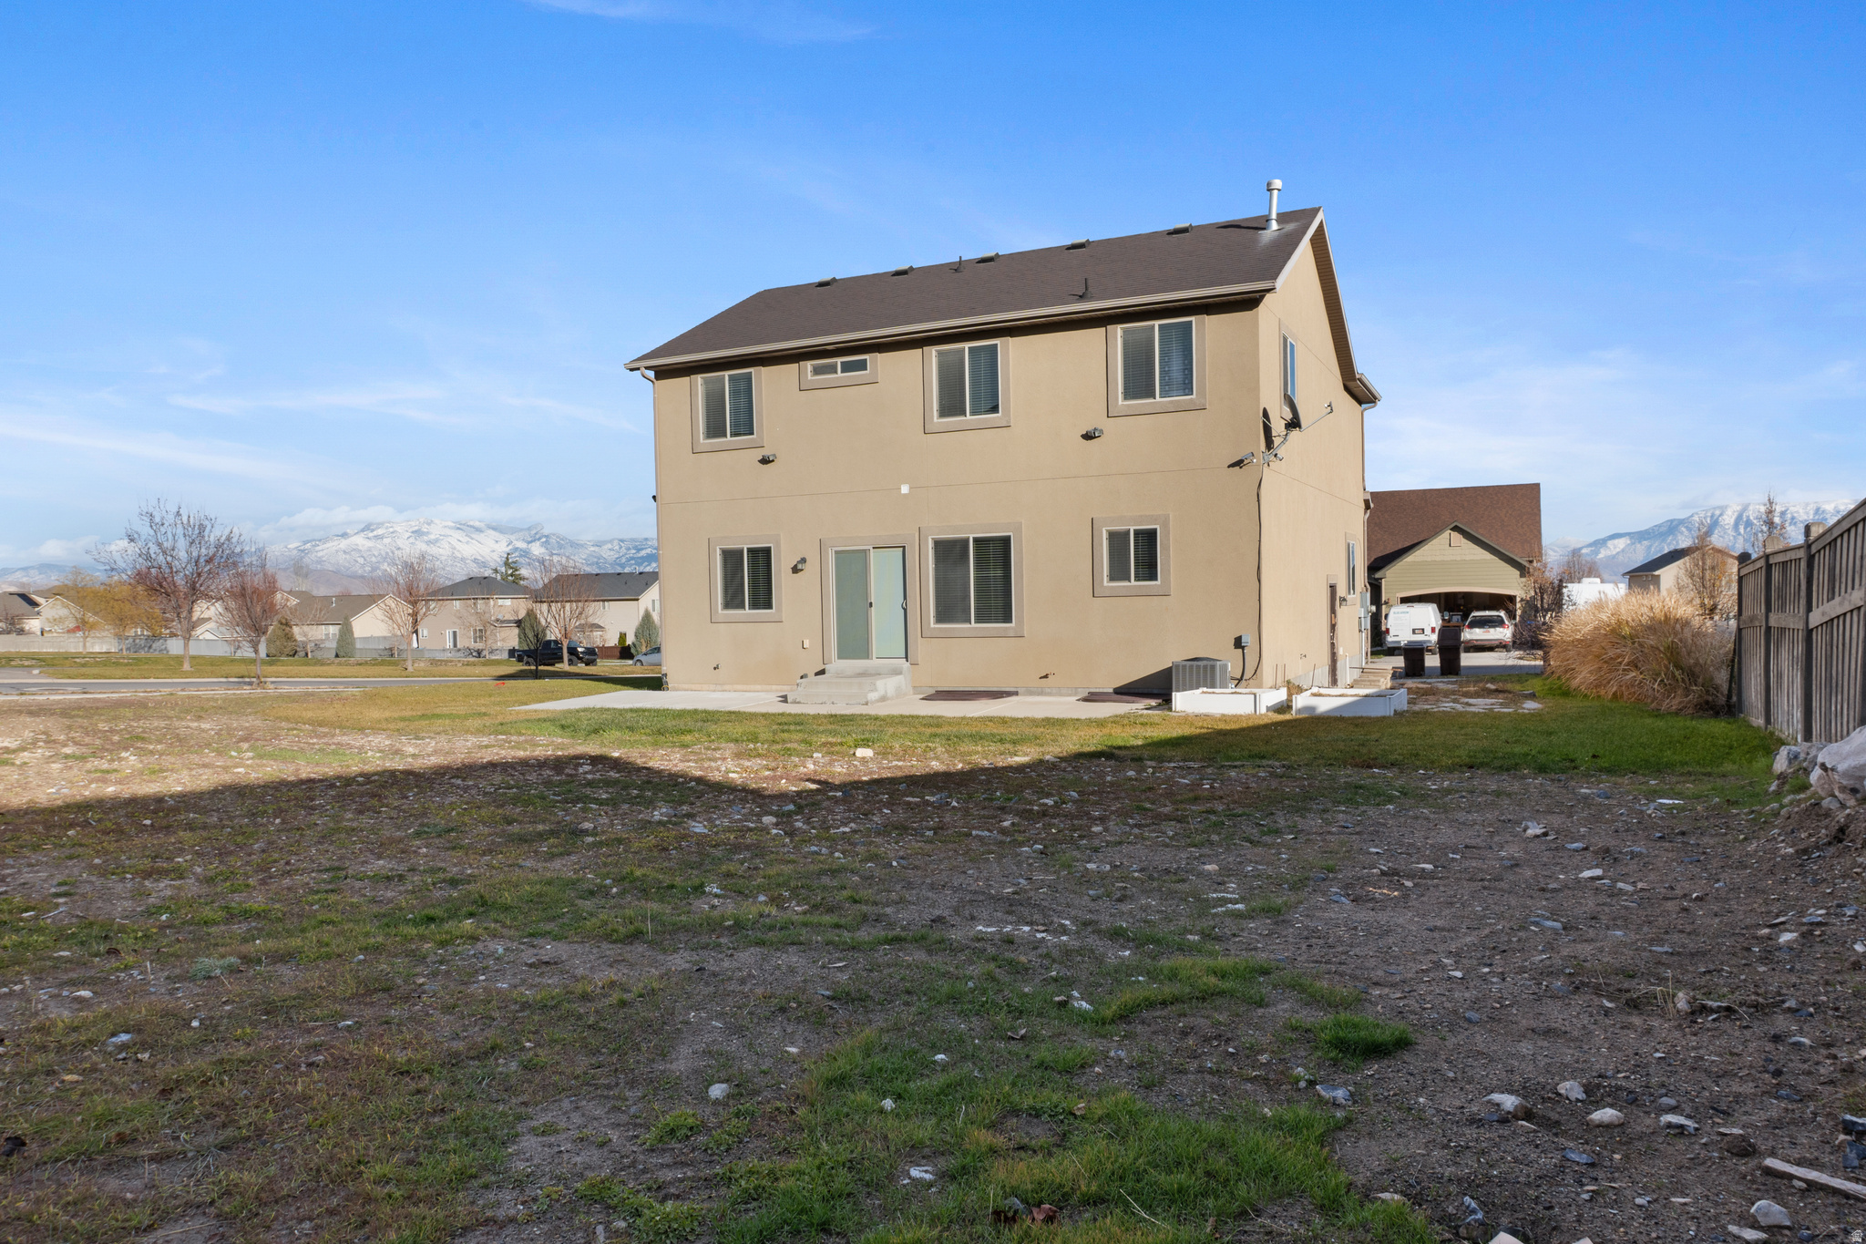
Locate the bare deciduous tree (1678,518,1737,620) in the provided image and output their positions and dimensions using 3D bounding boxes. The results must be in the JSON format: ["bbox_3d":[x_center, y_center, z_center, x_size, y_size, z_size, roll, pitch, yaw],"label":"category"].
[{"bbox_3d":[38.618,-2.472,62.000,2.600,5.524,2.600,0,2,32],"label":"bare deciduous tree"}]

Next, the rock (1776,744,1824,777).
[{"bbox_3d":[6.833,1.092,9.800,0.340,0.250,0.300,0,2,35],"label":"rock"}]

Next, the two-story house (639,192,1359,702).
[{"bbox_3d":[2.769,-3.253,27.431,12.150,8.750,14.100,0,2,26],"label":"two-story house"}]

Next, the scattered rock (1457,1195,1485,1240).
[{"bbox_3d":[1.228,1.362,2.840,0.065,0.060,0.085,-1,2,23],"label":"scattered rock"}]

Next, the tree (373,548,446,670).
[{"bbox_3d":[-26.370,-0.548,62.424,3.400,6.000,3.400,-2,2,-23],"label":"tree"}]

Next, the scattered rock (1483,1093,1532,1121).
[{"bbox_3d":[1.588,1.335,3.440,0.120,0.048,0.080,-1,2,25],"label":"scattered rock"}]

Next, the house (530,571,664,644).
[{"bbox_3d":[-31.933,-0.816,125.299,12.373,8.220,9.600,-1,2,21],"label":"house"}]

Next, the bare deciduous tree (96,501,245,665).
[{"bbox_3d":[-32.081,-1.558,52.409,5.400,7.100,5.300,-2,2,-31],"label":"bare deciduous tree"}]

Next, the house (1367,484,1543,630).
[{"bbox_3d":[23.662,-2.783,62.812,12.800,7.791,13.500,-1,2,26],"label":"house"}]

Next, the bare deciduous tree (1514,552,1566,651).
[{"bbox_3d":[25.625,-0.862,52.500,2.100,4.200,2.100,0,2,26],"label":"bare deciduous tree"}]

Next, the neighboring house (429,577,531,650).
[{"bbox_3d":[-46.785,-0.667,131.365,10.400,8.167,9.800,-1,2,21],"label":"neighboring house"}]

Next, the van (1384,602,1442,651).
[{"bbox_3d":[20.681,0.249,53.284,2.020,2.100,5.500,-1,2,24],"label":"van"}]

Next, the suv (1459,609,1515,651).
[{"bbox_3d":[23.716,0.329,52.956,1.850,1.730,4.630,0,2,26],"label":"suv"}]

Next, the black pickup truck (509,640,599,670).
[{"bbox_3d":[-25.595,2.196,84.000,5.350,1.870,1.920,-1,2,26],"label":"black pickup truck"}]

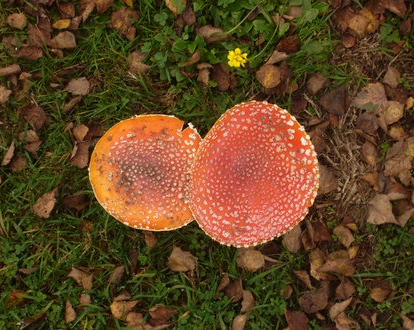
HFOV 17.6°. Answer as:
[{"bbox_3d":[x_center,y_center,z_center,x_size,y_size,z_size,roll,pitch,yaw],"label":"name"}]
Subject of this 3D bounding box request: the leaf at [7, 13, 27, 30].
[{"bbox_3d":[-0.229,-0.173,1.612,0.023,0.008,0.021,8,83,1],"label":"leaf"}]

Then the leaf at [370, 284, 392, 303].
[{"bbox_3d":[0.204,0.152,1.567,0.026,0.012,0.020,0,80,0],"label":"leaf"}]

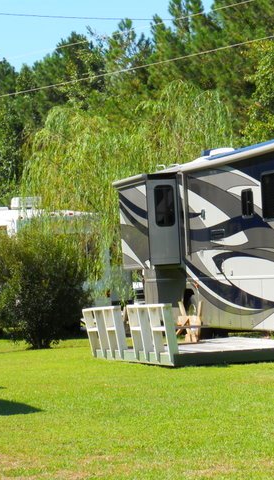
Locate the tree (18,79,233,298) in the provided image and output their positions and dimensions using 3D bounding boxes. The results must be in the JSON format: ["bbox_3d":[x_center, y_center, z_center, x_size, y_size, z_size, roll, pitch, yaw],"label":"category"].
[{"bbox_3d":[-0.281,-0.864,41.043,5.400,6.250,5.400,-2,-1,0],"label":"tree"}]

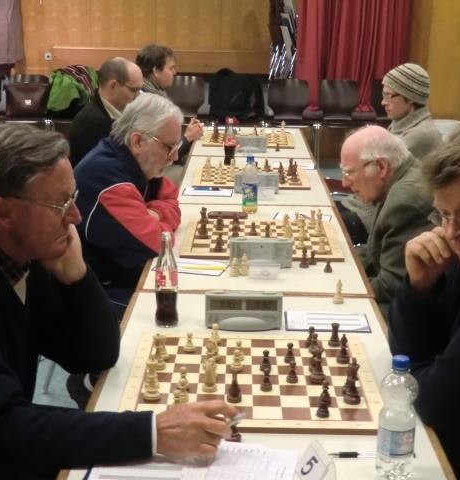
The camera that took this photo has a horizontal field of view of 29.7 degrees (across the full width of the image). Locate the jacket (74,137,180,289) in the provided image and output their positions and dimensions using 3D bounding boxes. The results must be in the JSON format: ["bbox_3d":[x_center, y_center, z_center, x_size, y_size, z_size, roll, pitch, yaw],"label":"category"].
[{"bbox_3d":[-0.405,-0.071,3.060,0.470,0.580,0.560,1,14,1],"label":"jacket"}]

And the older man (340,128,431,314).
[{"bbox_3d":[0.625,0.183,3.060,0.670,1.160,0.540,1,14,1],"label":"older man"}]

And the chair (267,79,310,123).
[{"bbox_3d":[0.625,-1.234,9.150,0.490,0.860,0.540,1,14,1],"label":"chair"}]

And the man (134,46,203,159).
[{"bbox_3d":[-0.480,-0.516,5.380,0.700,1.320,0.500,1,14,1],"label":"man"}]

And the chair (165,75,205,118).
[{"bbox_3d":[-0.482,-1.252,9.150,0.490,0.860,0.540,1,14,1],"label":"chair"}]

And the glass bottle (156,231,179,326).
[{"bbox_3d":[-0.159,0.096,2.221,0.061,0.245,0.061,1,14,1],"label":"glass bottle"}]

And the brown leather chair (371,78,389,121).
[{"bbox_3d":[1.710,-1.217,9.150,0.490,0.860,0.540,1,14,1],"label":"brown leather chair"}]

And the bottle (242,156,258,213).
[{"bbox_3d":[0.086,-0.232,3.534,0.065,0.231,0.065,1,14,1],"label":"bottle"}]

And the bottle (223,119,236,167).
[{"bbox_3d":[0.003,-0.524,4.631,0.062,0.245,0.062,1,14,1],"label":"bottle"}]

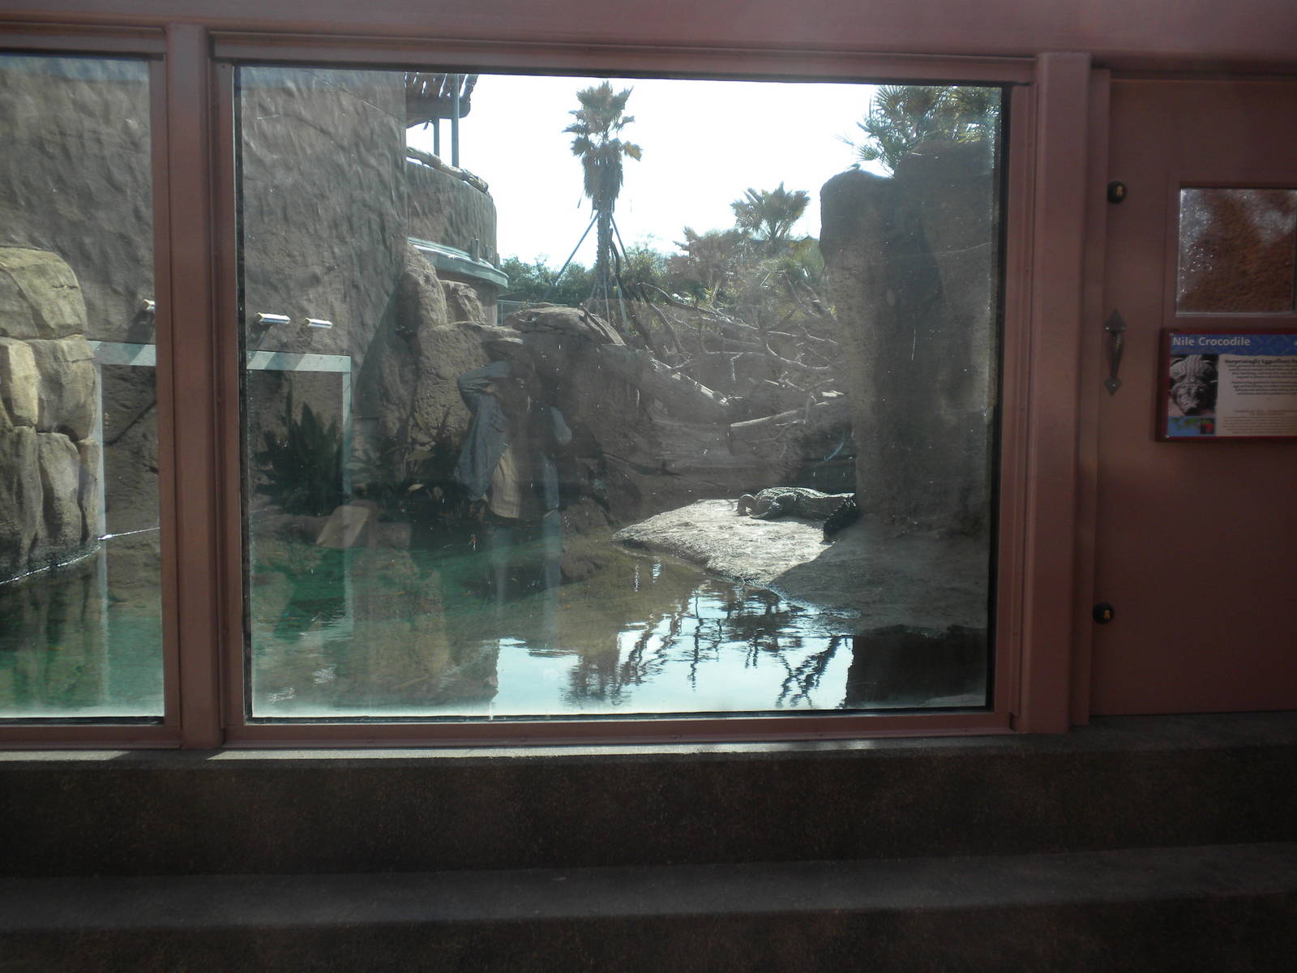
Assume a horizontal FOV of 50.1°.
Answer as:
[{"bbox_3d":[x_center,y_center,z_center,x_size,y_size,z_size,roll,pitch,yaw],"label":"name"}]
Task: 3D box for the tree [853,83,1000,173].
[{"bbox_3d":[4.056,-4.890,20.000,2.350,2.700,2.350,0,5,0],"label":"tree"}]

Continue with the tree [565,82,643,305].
[{"bbox_3d":[-1.222,-7.707,38.000,2.150,6.800,2.150,0,5,0],"label":"tree"}]

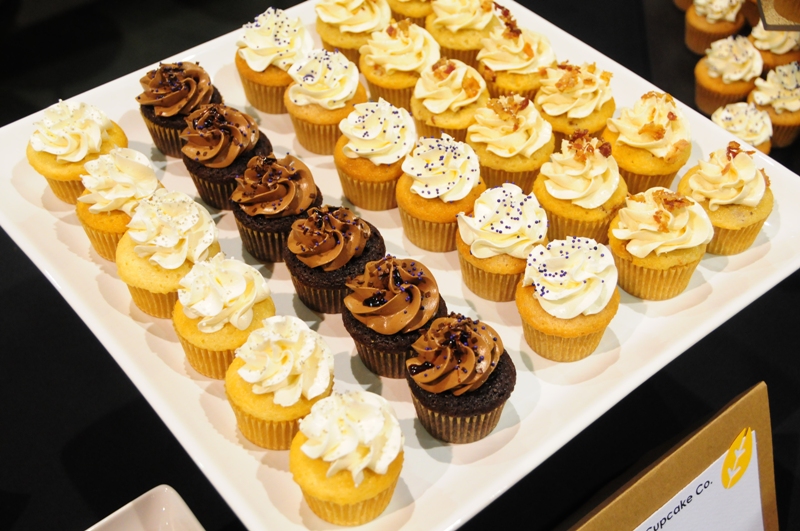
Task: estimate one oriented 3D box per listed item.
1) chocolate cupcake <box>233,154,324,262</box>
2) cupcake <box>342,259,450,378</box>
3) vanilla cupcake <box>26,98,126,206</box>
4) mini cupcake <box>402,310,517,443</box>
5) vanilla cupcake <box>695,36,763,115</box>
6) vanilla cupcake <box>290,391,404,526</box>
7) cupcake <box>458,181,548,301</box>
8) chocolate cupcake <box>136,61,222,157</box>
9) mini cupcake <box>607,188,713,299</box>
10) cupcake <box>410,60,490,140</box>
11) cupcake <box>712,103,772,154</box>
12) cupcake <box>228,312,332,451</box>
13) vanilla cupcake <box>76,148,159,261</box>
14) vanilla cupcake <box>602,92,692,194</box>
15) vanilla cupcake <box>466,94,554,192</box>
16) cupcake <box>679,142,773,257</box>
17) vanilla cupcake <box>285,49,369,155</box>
[{"bbox_3d":[-0.067,-0.035,0.555,0.050,0.058,0.050,1,46,0],"label":"chocolate cupcake"},{"bbox_3d":[-0.002,0.021,0.499,0.051,0.061,0.051,1,46,0],"label":"cupcake"},{"bbox_3d":[-0.173,-0.064,0.547,0.051,0.054,0.051,1,46,-1],"label":"vanilla cupcake"},{"bbox_3d":[0.026,0.045,0.445,0.049,0.057,0.049,1,46,-1],"label":"mini cupcake"},{"bbox_3d":[0.243,-0.141,0.756,0.049,0.054,0.049,3,45,0],"label":"vanilla cupcake"},{"bbox_3d":[-0.022,0.078,0.423,0.047,0.056,0.047,3,45,0],"label":"vanilla cupcake"},{"bbox_3d":[0.052,-0.013,0.517,0.047,0.056,0.047,3,45,0],"label":"cupcake"},{"bbox_3d":[-0.125,-0.092,0.578,0.048,0.053,0.048,1,46,-1],"label":"chocolate cupcake"},{"bbox_3d":[0.130,-0.014,0.508,0.051,0.055,0.051,1,46,-1],"label":"mini cupcake"},{"bbox_3d":[0.030,-0.094,0.601,0.047,0.053,0.047,3,45,0],"label":"cupcake"},{"bbox_3d":[0.244,-0.091,0.736,0.050,0.055,0.050,1,46,-1],"label":"cupcake"},{"bbox_3d":[-0.053,0.050,0.449,0.047,0.057,0.047,3,45,0],"label":"cupcake"},{"bbox_3d":[-0.154,-0.037,0.554,0.047,0.061,0.047,1,46,0],"label":"vanilla cupcake"},{"bbox_3d":[0.137,-0.071,0.564,0.049,0.054,0.049,1,46,-1],"label":"vanilla cupcake"},{"bbox_3d":[0.065,-0.072,0.593,0.051,0.058,0.051,1,46,0],"label":"vanilla cupcake"},{"bbox_3d":[0.177,-0.037,0.548,0.050,0.056,0.050,3,45,0],"label":"cupcake"},{"bbox_3d":[-0.042,-0.097,0.583,0.049,0.056,0.049,1,46,-1],"label":"vanilla cupcake"}]

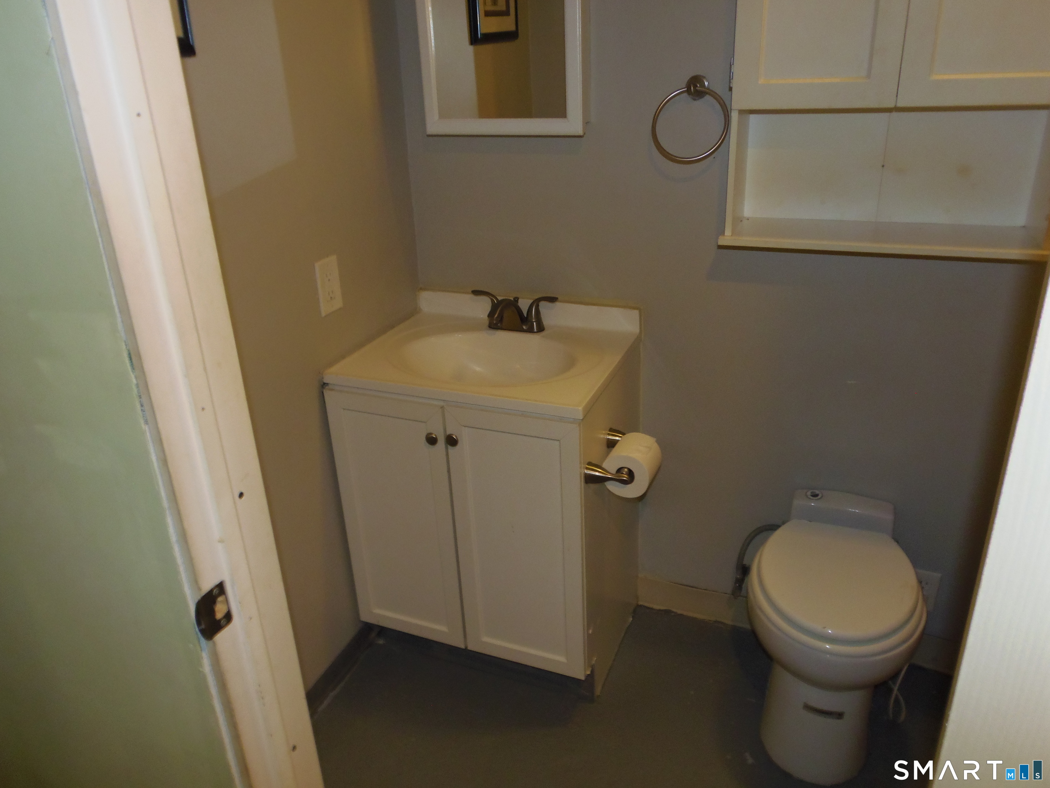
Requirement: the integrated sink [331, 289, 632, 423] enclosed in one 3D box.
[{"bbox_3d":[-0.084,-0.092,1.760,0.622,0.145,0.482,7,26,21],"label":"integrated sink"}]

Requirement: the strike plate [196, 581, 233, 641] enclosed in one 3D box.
[{"bbox_3d":[-0.338,0.240,0.794,0.008,0.057,0.044,7,26,21],"label":"strike plate"}]

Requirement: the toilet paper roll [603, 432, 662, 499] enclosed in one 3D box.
[{"bbox_3d":[0.231,0.152,1.560,0.100,0.101,0.108,7,26,21],"label":"toilet paper roll"}]

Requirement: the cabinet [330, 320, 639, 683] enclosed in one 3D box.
[{"bbox_3d":[-0.065,0.306,1.929,0.620,0.837,0.495,7,26,21],"label":"cabinet"}]

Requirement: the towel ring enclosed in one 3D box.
[{"bbox_3d":[0.361,-0.592,1.576,0.165,0.180,0.065,7,26,21],"label":"towel ring"}]

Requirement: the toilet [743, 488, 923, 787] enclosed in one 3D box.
[{"bbox_3d":[0.709,0.564,1.705,0.370,0.475,0.484,7,26,21],"label":"toilet"}]

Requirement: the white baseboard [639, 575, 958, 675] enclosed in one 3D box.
[{"bbox_3d":[0.731,0.629,2.010,0.852,0.108,0.014,7,26,21],"label":"white baseboard"}]

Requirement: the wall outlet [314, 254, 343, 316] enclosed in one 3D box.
[{"bbox_3d":[-0.442,-0.242,1.648,0.007,0.119,0.074,7,26,21],"label":"wall outlet"}]

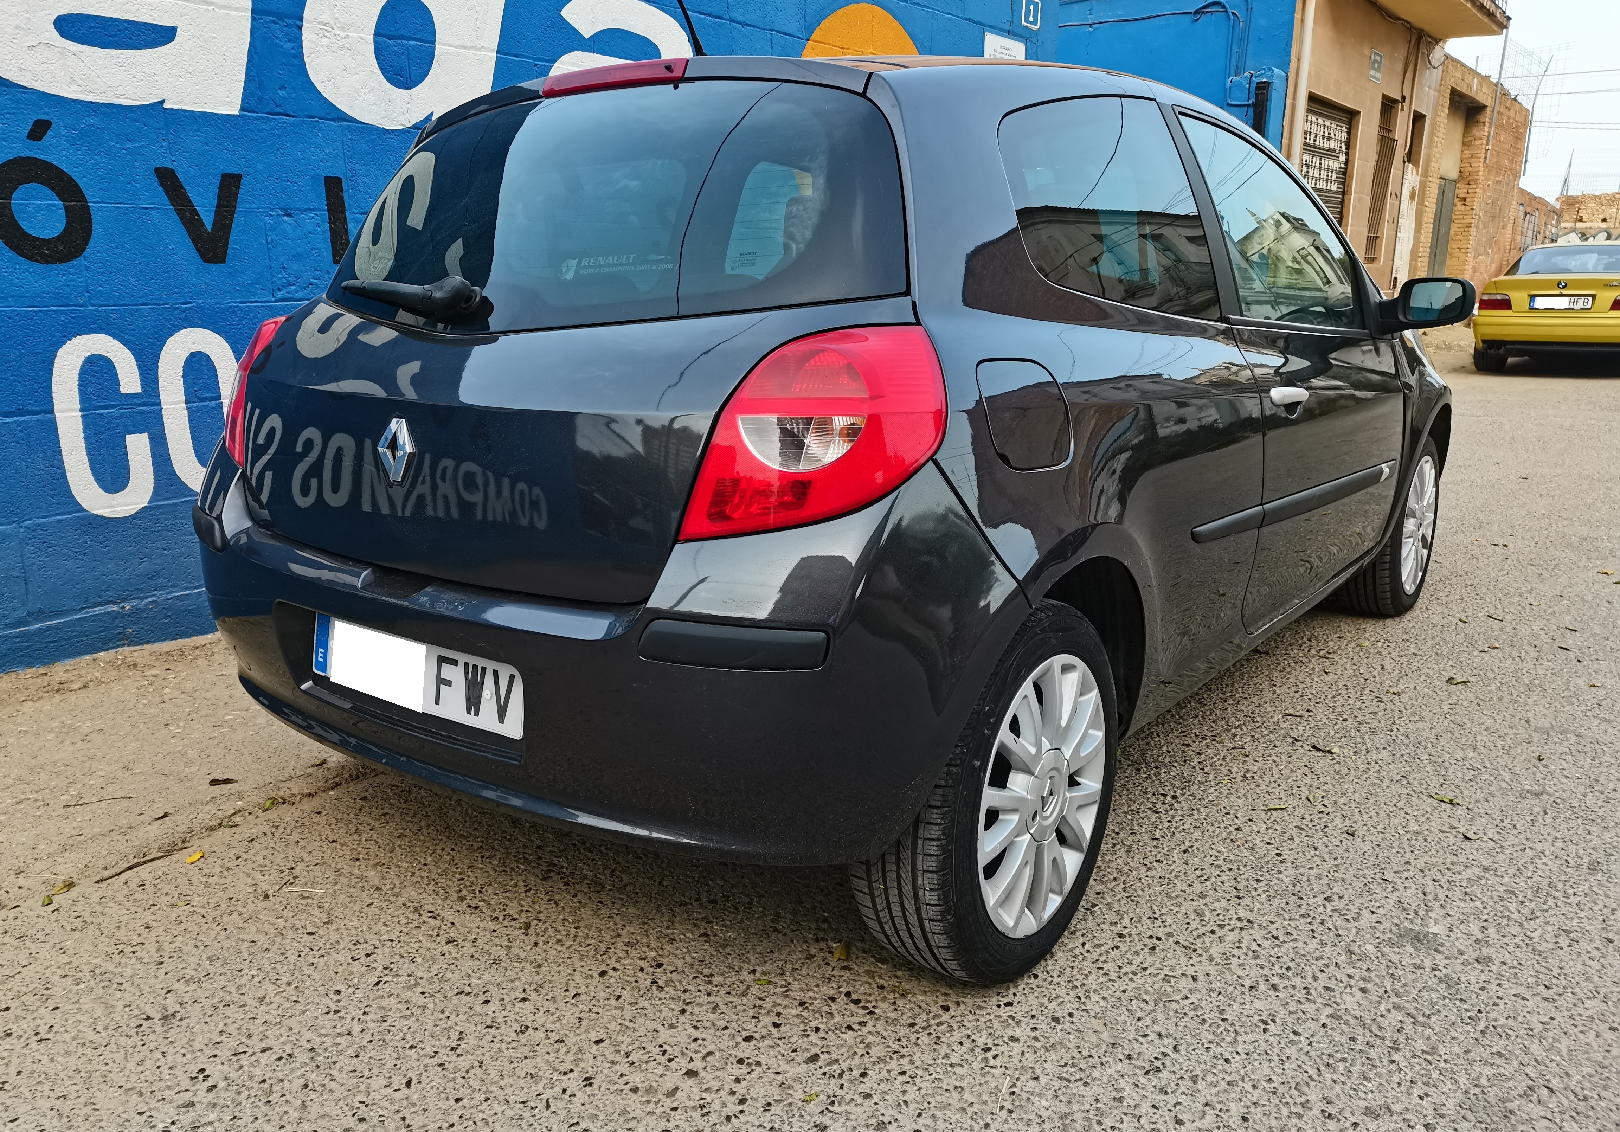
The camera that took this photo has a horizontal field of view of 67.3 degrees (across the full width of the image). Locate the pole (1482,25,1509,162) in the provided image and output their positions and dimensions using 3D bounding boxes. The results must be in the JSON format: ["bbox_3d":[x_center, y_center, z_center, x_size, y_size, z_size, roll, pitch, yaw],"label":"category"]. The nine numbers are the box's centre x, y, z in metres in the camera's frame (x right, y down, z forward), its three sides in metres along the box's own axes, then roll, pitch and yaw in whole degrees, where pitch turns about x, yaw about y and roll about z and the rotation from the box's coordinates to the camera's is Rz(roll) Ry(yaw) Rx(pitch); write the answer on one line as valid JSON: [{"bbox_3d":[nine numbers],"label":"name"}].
[{"bbox_3d":[9.819,-6.753,17.383,0.060,1.910,0.060,12,18,35],"label":"pole"}]

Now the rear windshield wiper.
[{"bbox_3d":[-0.659,-0.431,1.974,0.390,0.070,0.085,10,17,36],"label":"rear windshield wiper"}]

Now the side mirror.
[{"bbox_3d":[1.602,-0.675,3.150,0.235,0.148,0.160,10,17,36],"label":"side mirror"}]

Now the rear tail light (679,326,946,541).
[{"bbox_3d":[0.028,-0.167,1.543,0.265,0.265,0.330,10,17,36],"label":"rear tail light"}]

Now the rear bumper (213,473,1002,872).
[{"bbox_3d":[-0.495,0.055,1.988,1.680,0.580,0.460,10,17,36],"label":"rear bumper"}]

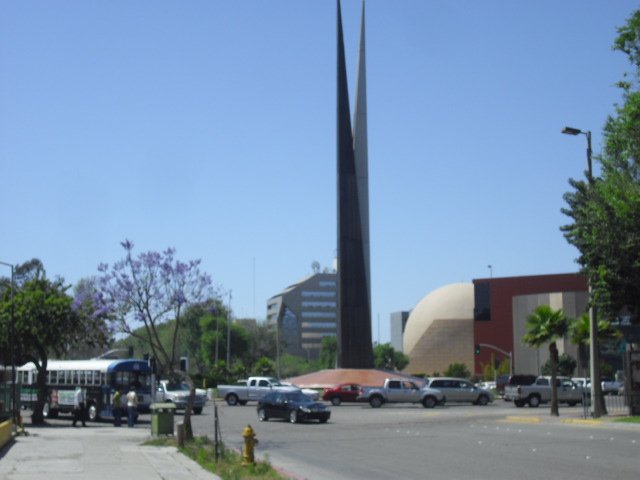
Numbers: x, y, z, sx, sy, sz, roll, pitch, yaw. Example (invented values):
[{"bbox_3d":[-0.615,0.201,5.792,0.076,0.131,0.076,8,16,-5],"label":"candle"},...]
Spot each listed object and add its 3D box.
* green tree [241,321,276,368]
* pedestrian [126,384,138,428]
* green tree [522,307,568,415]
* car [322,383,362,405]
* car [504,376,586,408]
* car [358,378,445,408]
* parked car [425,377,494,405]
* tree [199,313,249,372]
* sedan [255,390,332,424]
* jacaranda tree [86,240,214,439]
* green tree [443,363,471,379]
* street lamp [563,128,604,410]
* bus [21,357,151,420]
[{"bbox_3d":[-6.350,12.223,105.498,3.900,7.730,3.900,0,-7,0],"label":"green tree"},{"bbox_3d":[-7.650,6.810,41.708,0.480,1.690,0.330,-1,-7,9],"label":"pedestrian"},{"bbox_3d":[10.932,5.857,49.649,2.250,5.416,2.250,0,-7,0],"label":"green tree"},{"bbox_3d":[2.350,10.281,67.693,4.300,1.460,1.750,0,-7,0],"label":"car"},{"bbox_3d":[13.950,9.393,62.420,5.600,1.880,1.980,3,-8,-20],"label":"car"},{"bbox_3d":[5.065,9.508,63.317,5.400,1.820,1.870,1,-7,-5],"label":"car"},{"bbox_3d":[9.054,9.858,66.112,4.600,1.730,1.820,1,-8,-10],"label":"parked car"},{"bbox_3d":[-9.300,10.989,98.503,4.600,7.900,4.600,0,-7,0],"label":"tree"},{"bbox_3d":[-1.250,7.524,46.091,1.710,1.430,4.250,5,-9,-33],"label":"sedan"},{"bbox_3d":[-5.899,3.498,36.052,4.300,7.018,4.200,0,-7,0],"label":"jacaranda tree"},{"bbox_3d":[15.550,15.501,115.204,2.950,3.200,2.950,0,-7,0],"label":"green tree"},{"bbox_3d":[12.673,1.336,48.909,1.900,14.107,0.500,0,-7,0],"label":"street lamp"},{"bbox_3d":[-12.600,7.920,54.000,2.500,3.100,10.000,6,-10,-41],"label":"bus"}]

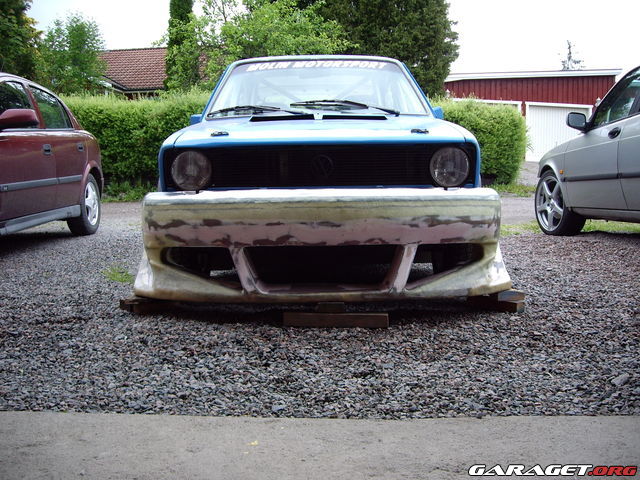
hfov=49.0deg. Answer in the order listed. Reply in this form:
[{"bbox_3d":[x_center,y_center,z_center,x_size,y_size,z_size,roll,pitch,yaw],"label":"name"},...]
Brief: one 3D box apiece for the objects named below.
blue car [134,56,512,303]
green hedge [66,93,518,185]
[{"bbox_3d":[-0.013,-0.584,4.860,1.660,1.390,3.770,0,7,-1],"label":"blue car"},{"bbox_3d":[-0.650,-1.870,13.300,9.000,1.680,1.300,0,7,0],"label":"green hedge"}]

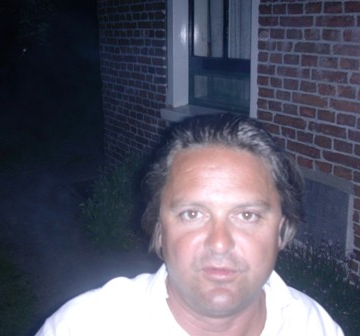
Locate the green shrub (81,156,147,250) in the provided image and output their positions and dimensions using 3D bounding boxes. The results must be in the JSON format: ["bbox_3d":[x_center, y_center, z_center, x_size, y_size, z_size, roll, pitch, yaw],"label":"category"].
[{"bbox_3d":[-0.475,0.250,4.050,0.480,0.600,0.600,-8,16,-29],"label":"green shrub"}]

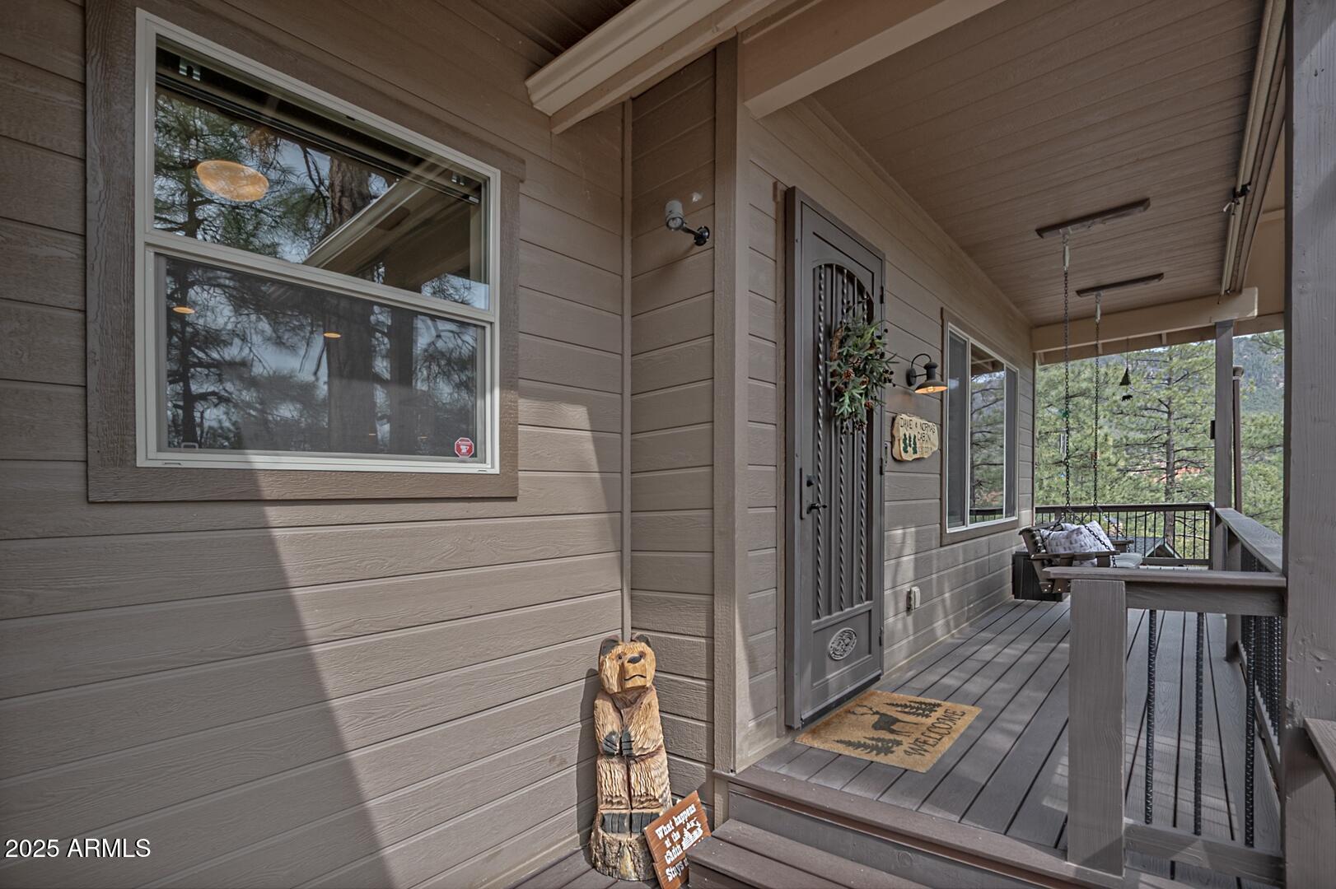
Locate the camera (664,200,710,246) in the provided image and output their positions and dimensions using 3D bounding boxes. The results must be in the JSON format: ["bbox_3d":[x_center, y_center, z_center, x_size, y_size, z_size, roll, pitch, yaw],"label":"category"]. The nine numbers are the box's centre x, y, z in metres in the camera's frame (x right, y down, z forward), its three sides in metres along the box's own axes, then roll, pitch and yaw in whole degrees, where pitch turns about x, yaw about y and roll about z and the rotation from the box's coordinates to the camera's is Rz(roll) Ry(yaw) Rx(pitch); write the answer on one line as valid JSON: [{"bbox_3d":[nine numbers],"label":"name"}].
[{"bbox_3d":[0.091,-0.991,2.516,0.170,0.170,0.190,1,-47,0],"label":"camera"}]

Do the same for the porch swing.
[{"bbox_3d":[3.788,-0.191,5.074,0.760,2.860,1.750,-1,-4,43],"label":"porch swing"}]

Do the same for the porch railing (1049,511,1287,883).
[{"bbox_3d":[3.443,0.981,3.692,0.700,0.950,5.880,-1,-4,43],"label":"porch railing"}]

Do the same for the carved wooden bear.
[{"bbox_3d":[-0.172,1.402,2.590,0.350,1.000,0.340,2,-3,-12],"label":"carved wooden bear"}]

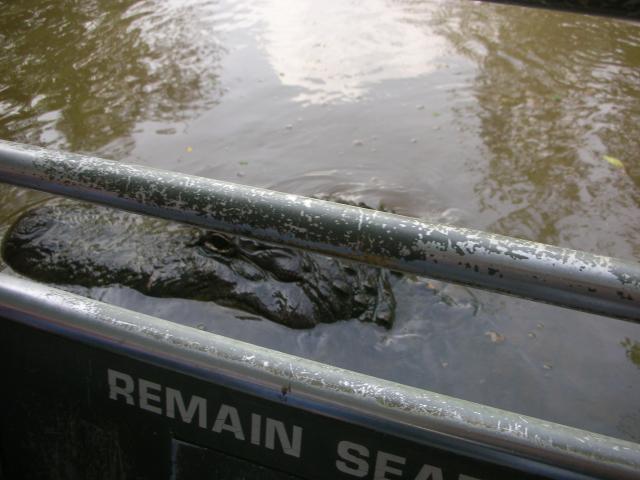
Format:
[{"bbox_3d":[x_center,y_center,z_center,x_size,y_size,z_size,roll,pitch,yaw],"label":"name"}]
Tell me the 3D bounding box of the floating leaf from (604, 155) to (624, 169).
[{"bbox_3d":[0.892,-0.241,1.965,0.042,0.010,0.091,-5,30,-19],"label":"floating leaf"}]

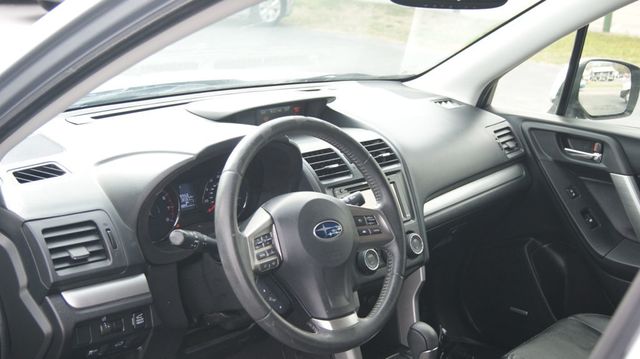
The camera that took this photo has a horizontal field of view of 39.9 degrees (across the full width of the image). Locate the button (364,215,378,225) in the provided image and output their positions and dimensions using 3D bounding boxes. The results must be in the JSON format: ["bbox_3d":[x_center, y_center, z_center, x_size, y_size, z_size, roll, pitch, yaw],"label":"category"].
[{"bbox_3d":[0.085,0.068,1.468,0.022,0.015,0.008,-6,-9,-32],"label":"button"}]

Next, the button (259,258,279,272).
[{"bbox_3d":[-0.077,0.127,1.308,0.009,0.013,0.039,-20,-5,37],"label":"button"}]

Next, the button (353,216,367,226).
[{"bbox_3d":[0.065,0.070,1.456,0.022,0.015,0.008,-6,-9,-32],"label":"button"}]

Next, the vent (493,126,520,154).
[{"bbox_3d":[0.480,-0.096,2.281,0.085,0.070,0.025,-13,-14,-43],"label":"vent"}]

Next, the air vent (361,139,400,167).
[{"bbox_3d":[0.117,-0.050,1.874,0.088,0.070,0.025,-13,-24,-43],"label":"air vent"}]

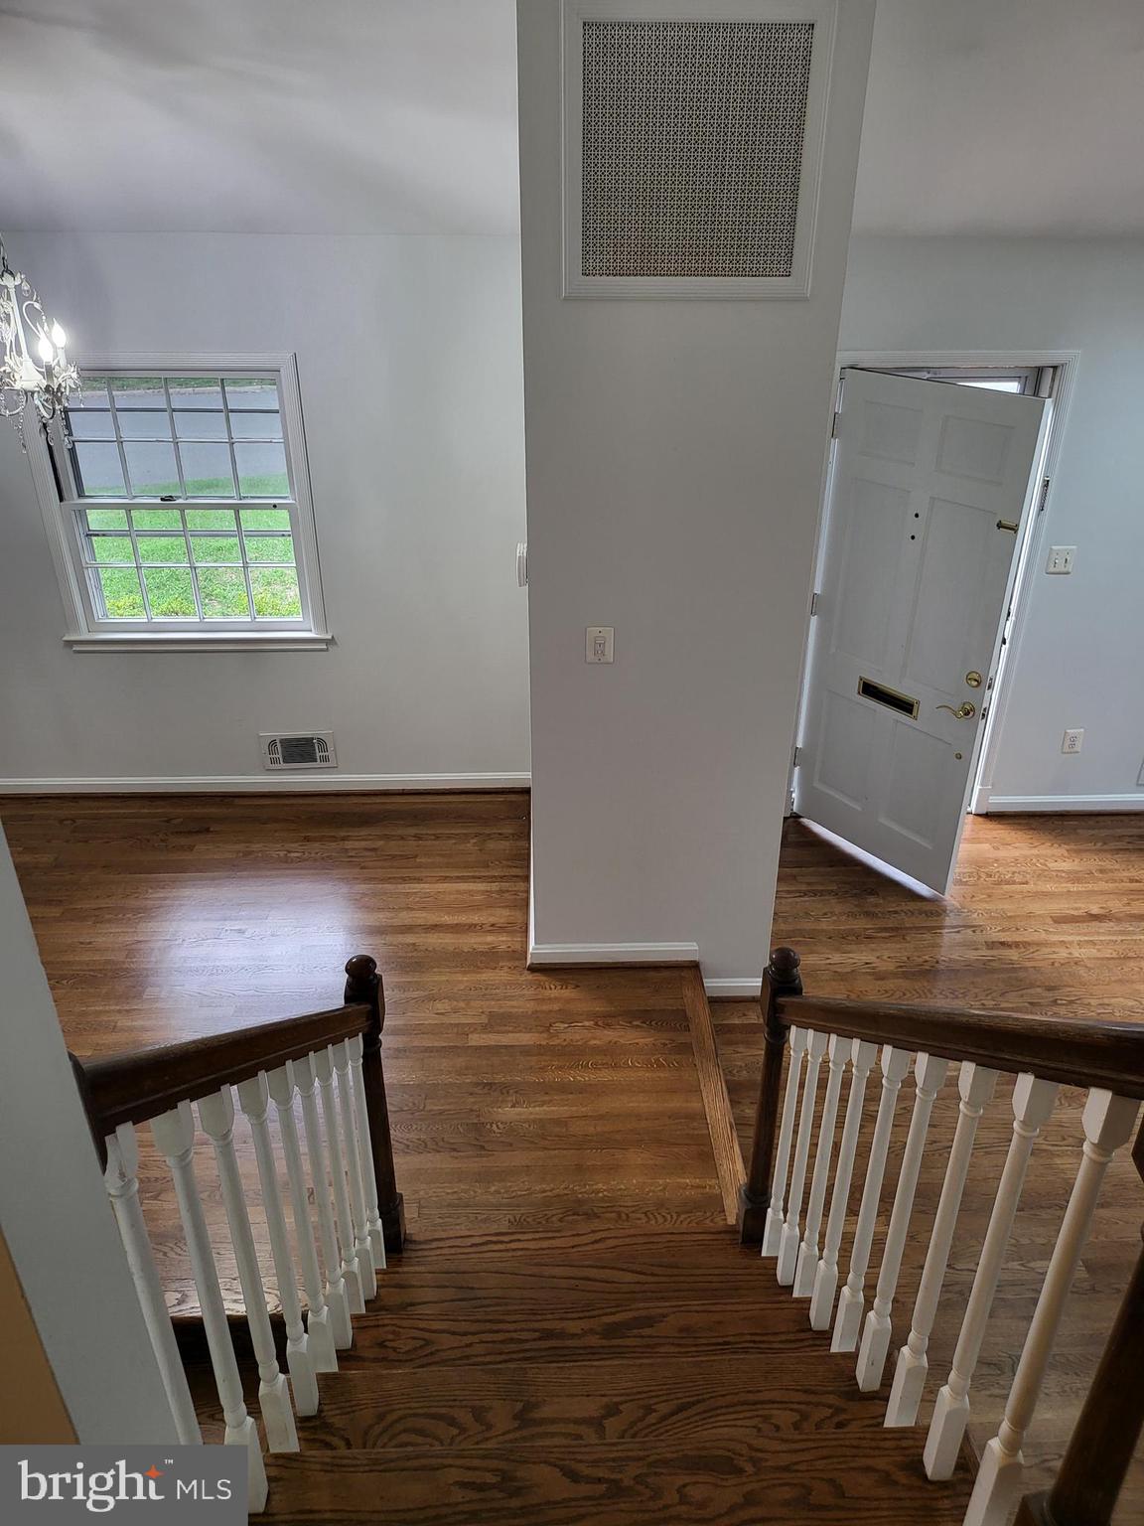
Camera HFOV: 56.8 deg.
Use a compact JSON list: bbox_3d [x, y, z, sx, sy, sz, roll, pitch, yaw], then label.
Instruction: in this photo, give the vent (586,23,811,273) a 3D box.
[{"bbox_3d":[0.308,-1.547,2.694,0.572,0.572,0.025,-1,27,-2],"label":"vent"}]

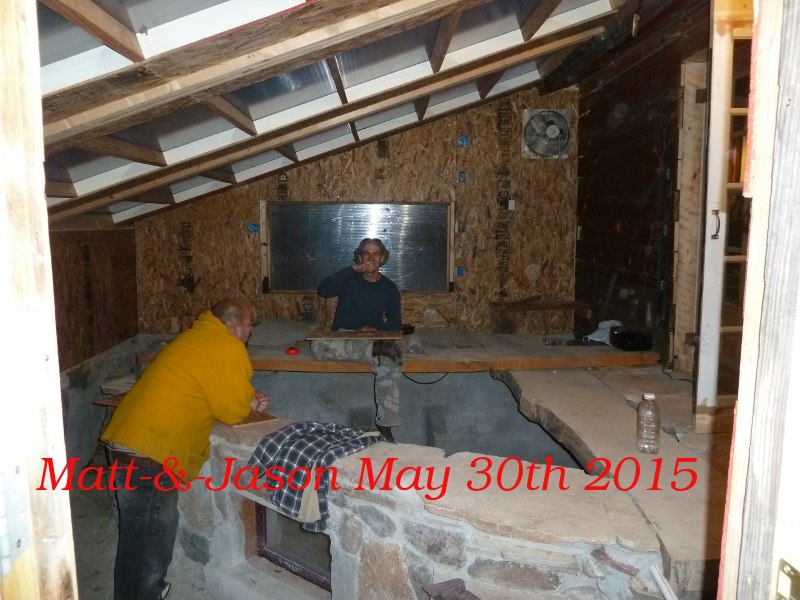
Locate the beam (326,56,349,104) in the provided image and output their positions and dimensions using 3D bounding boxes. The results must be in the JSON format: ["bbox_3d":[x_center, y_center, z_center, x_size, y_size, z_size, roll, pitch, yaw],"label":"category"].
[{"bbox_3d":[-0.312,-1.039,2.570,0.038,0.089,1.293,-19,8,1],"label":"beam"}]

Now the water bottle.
[{"bbox_3d":[1.059,0.522,2.446,0.091,0.237,0.091,0,8,-2],"label":"water bottle"}]

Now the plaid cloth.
[{"bbox_3d":[-0.383,0.772,2.620,0.480,0.310,0.360,4,7,30],"label":"plaid cloth"}]

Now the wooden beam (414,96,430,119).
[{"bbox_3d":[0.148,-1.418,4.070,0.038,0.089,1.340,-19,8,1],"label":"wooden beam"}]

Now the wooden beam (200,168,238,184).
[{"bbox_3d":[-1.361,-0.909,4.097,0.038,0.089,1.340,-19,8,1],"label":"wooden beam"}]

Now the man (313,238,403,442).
[{"bbox_3d":[-0.299,0.240,4.065,0.620,1.310,0.750,-1,8,-4],"label":"man"}]

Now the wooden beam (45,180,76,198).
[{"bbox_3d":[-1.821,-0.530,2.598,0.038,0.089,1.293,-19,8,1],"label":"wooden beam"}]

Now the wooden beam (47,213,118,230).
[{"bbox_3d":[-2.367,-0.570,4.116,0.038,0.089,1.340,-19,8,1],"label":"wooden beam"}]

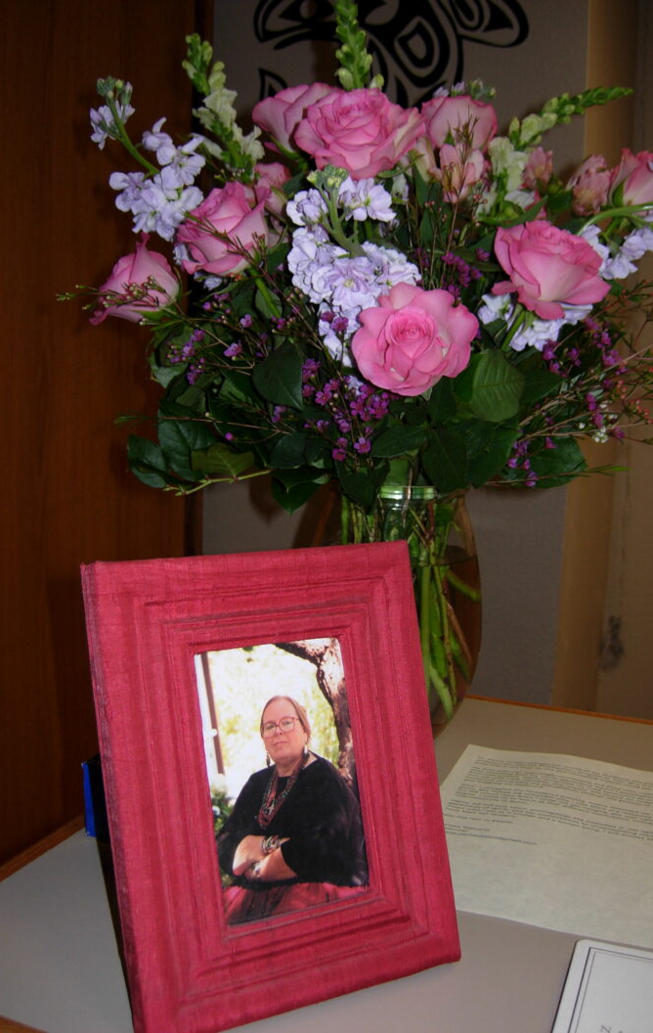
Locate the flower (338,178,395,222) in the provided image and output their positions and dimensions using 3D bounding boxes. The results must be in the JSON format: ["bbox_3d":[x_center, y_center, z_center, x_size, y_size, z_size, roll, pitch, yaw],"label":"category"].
[{"bbox_3d":[0.027,-0.209,0.710,0.038,0.030,0.033,2,5,0],"label":"flower"}]

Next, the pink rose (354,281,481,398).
[{"bbox_3d":[0.067,-0.134,0.825,0.096,0.090,0.068,0,-12,4],"label":"pink rose"}]

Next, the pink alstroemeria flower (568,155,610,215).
[{"bbox_3d":[0.236,-0.296,0.965,0.038,0.049,0.038,-3,-6,0],"label":"pink alstroemeria flower"}]

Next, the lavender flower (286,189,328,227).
[{"bbox_3d":[-0.014,-0.245,0.860,0.027,0.034,0.034,43,0,-34],"label":"lavender flower"}]

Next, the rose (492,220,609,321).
[{"bbox_3d":[0.150,-0.165,0.720,0.077,0.066,0.075,2,5,0],"label":"rose"}]

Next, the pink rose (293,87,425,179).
[{"bbox_3d":[0.026,-0.307,0.875,0.104,0.090,0.064,2,-38,0],"label":"pink rose"}]

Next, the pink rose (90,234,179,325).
[{"bbox_3d":[-0.156,-0.193,0.915,0.074,0.063,0.072,-40,-9,0],"label":"pink rose"}]

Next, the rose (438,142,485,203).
[{"bbox_3d":[0.095,-0.242,0.755,0.036,0.042,0.036,2,5,0],"label":"rose"}]

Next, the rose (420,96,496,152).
[{"bbox_3d":[0.121,-0.350,0.985,0.071,0.055,0.066,5,-22,0],"label":"rose"}]

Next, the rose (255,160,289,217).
[{"bbox_3d":[-0.041,-0.236,0.775,0.046,0.045,0.046,3,6,11],"label":"rose"}]

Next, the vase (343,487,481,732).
[{"bbox_3d":[0.045,0.075,0.802,0.143,0.205,0.143,2,5,0],"label":"vase"}]

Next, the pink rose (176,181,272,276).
[{"bbox_3d":[-0.082,-0.233,0.885,0.078,0.068,0.078,-28,32,0],"label":"pink rose"}]

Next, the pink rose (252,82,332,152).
[{"bbox_3d":[-0.021,-0.276,0.745,0.070,0.055,0.068,5,6,26],"label":"pink rose"}]

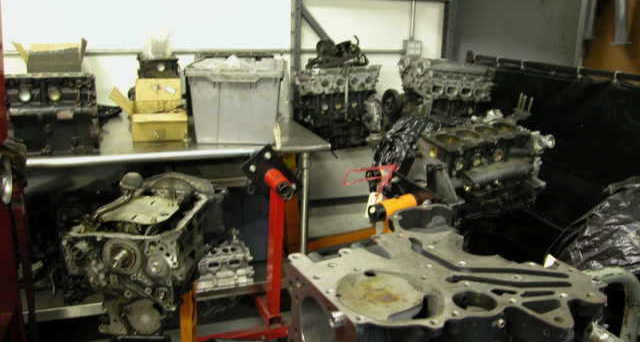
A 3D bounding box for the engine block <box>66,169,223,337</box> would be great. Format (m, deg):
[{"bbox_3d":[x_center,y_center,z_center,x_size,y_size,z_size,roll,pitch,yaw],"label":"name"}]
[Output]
[{"bbox_3d":[-0.562,0.250,1.771,0.370,0.450,0.440,3,16,5],"label":"engine block"}]

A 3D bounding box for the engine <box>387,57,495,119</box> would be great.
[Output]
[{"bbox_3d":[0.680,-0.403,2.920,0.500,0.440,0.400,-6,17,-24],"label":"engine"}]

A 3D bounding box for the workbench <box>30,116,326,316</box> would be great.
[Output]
[{"bbox_3d":[-0.955,0.241,2.762,1.830,0.890,0.860,-4,17,-19],"label":"workbench"}]

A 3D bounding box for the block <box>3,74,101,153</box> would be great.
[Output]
[{"bbox_3d":[-1.194,-0.267,2.290,0.400,0.330,0.290,-4,17,-19],"label":"block"}]

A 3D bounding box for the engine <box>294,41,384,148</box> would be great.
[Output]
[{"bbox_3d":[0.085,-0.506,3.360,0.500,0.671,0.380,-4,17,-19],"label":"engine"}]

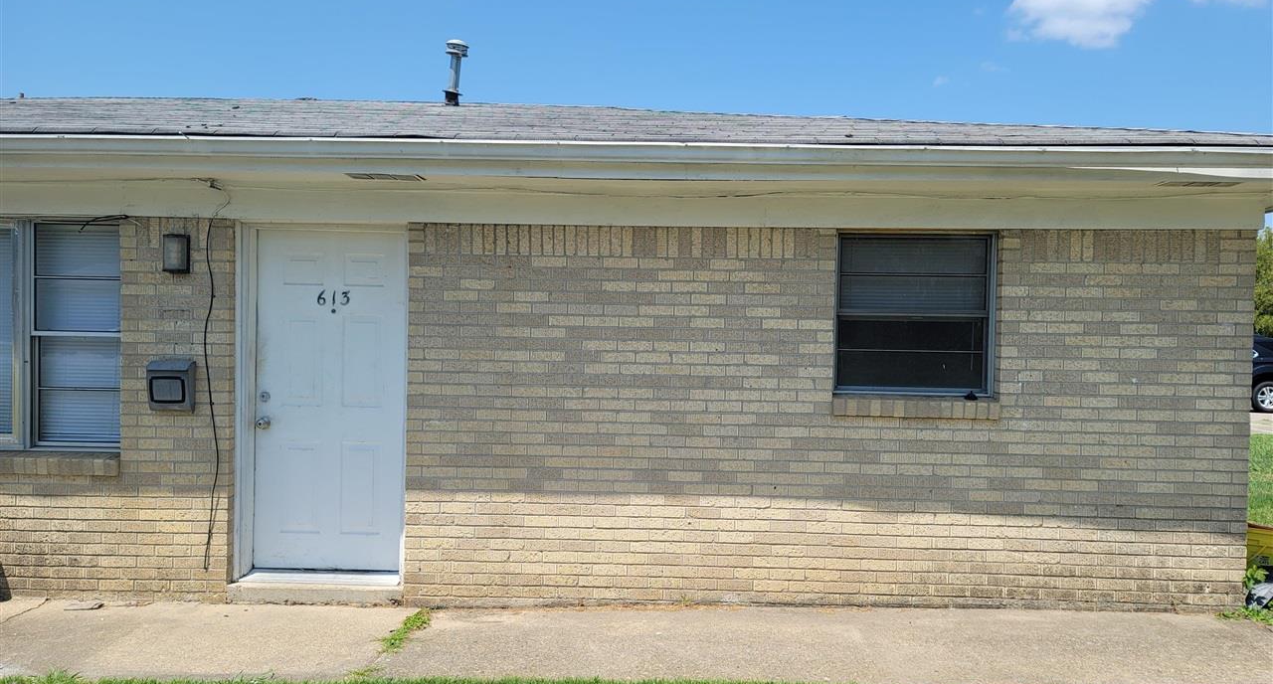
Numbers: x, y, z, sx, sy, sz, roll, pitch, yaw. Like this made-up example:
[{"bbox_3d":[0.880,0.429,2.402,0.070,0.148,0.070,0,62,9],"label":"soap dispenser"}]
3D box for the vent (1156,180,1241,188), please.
[{"bbox_3d":[2.943,-0.828,4.820,0.400,0.020,0.160,1,1,1],"label":"vent"}]

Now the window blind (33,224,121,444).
[{"bbox_3d":[-3.314,-0.044,5.470,0.570,1.310,0.040,1,1,1],"label":"window blind"}]

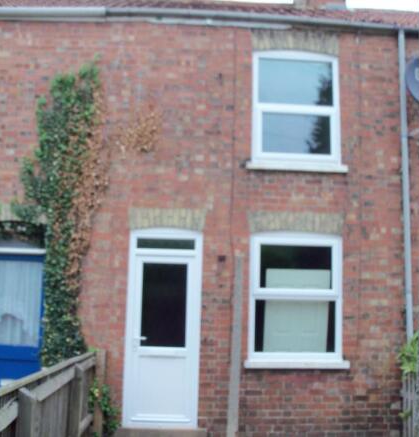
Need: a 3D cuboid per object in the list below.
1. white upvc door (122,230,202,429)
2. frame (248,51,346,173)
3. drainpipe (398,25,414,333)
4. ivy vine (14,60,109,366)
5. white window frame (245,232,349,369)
[{"bbox_3d":[-0.545,1.269,6.987,0.887,2.340,0.090,2,-9,-3],"label":"white upvc door"},{"bbox_3d":[1.122,-1.375,7.497,1.289,1.593,0.150,2,-9,-3],"label":"frame"},{"bbox_3d":[2.433,0.082,7.248,0.080,5.167,0.080,2,-9,-3],"label":"drainpipe"},{"bbox_3d":[-1.746,0.066,6.968,1.051,4.165,0.250,2,-9,-3],"label":"ivy vine"},{"bbox_3d":[1.060,0.969,7.112,1.270,1.643,0.150,2,-9,-3],"label":"white window frame"}]

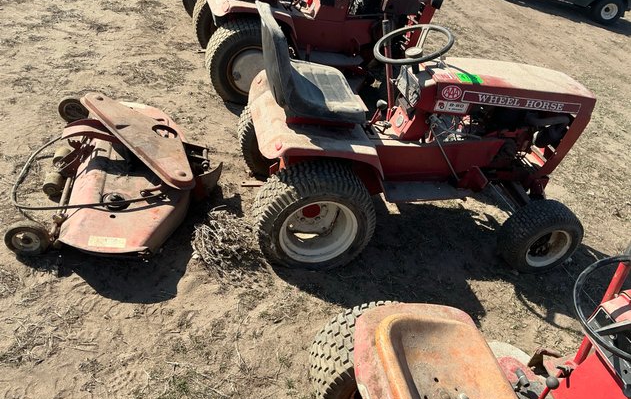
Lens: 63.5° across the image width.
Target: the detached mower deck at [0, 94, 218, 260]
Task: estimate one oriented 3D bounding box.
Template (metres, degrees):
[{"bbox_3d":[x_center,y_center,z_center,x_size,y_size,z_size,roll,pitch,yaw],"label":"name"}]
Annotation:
[{"bbox_3d":[-0.945,-0.196,2.546,0.890,0.320,1.240,1,37,-15],"label":"detached mower deck"}]

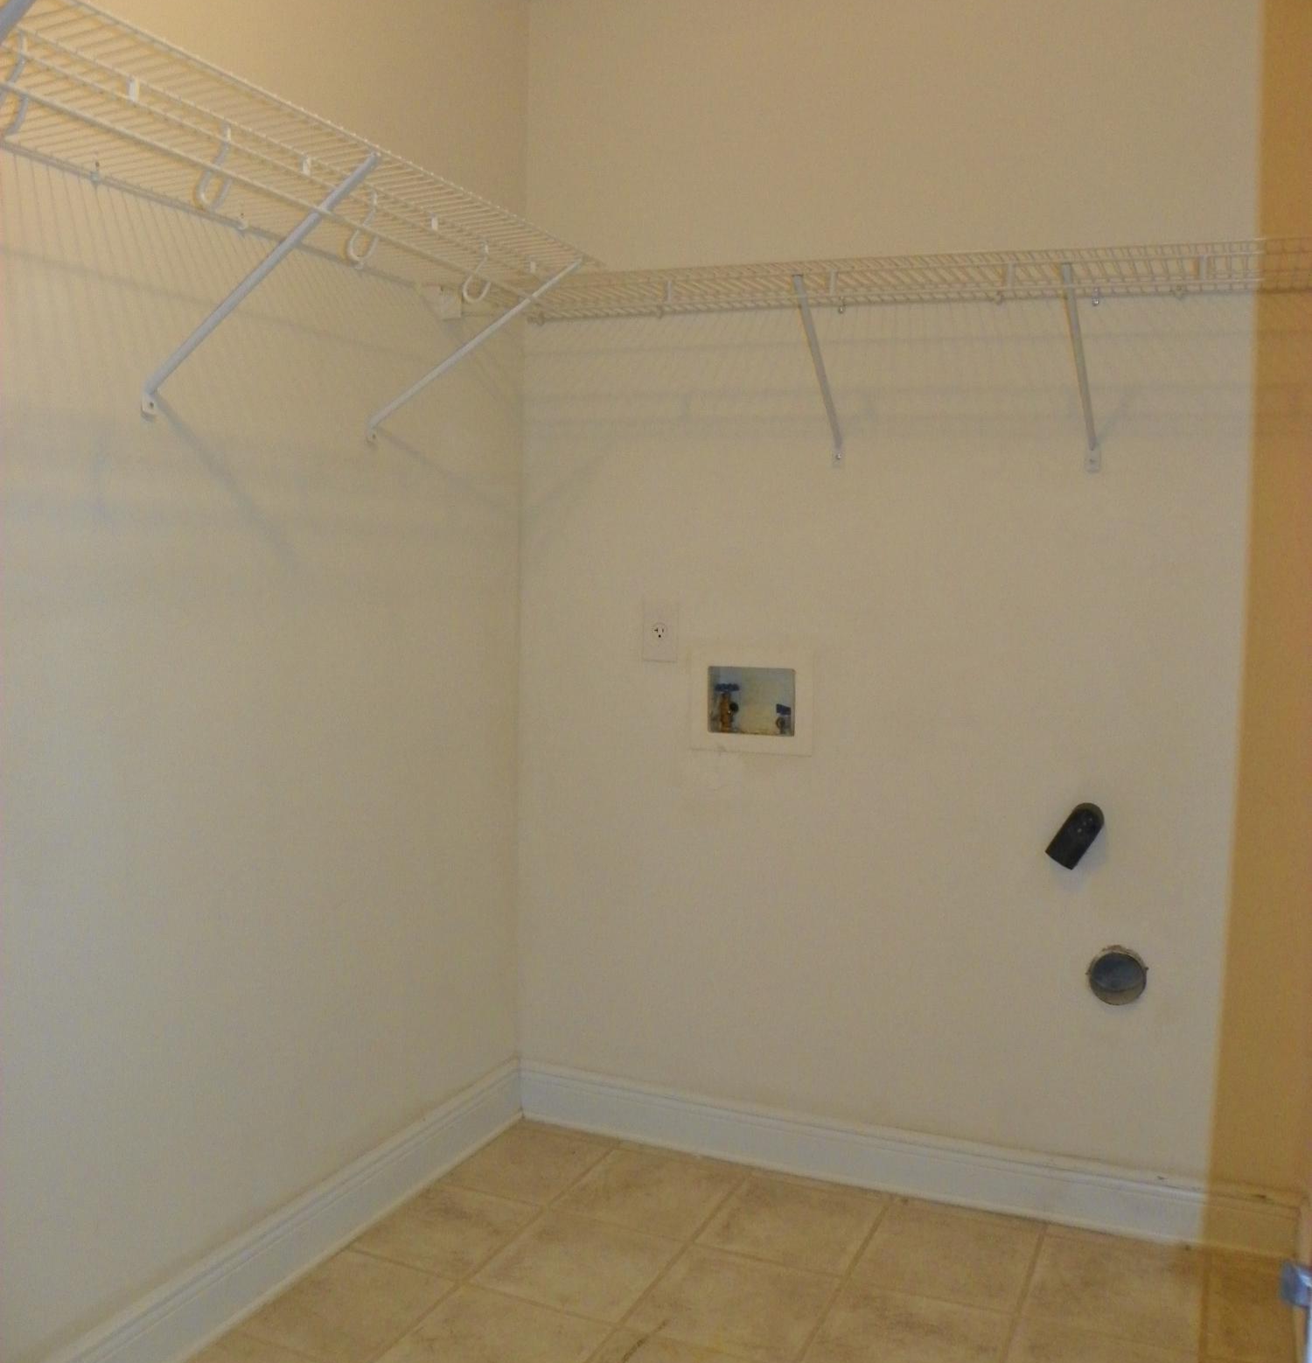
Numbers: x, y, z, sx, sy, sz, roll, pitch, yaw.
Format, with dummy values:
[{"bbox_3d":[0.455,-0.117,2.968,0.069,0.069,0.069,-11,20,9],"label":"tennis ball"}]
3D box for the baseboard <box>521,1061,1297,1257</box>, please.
[{"bbox_3d":[0.420,0.933,2.605,1.560,0.141,0.016,3,6,23],"label":"baseboard"}]

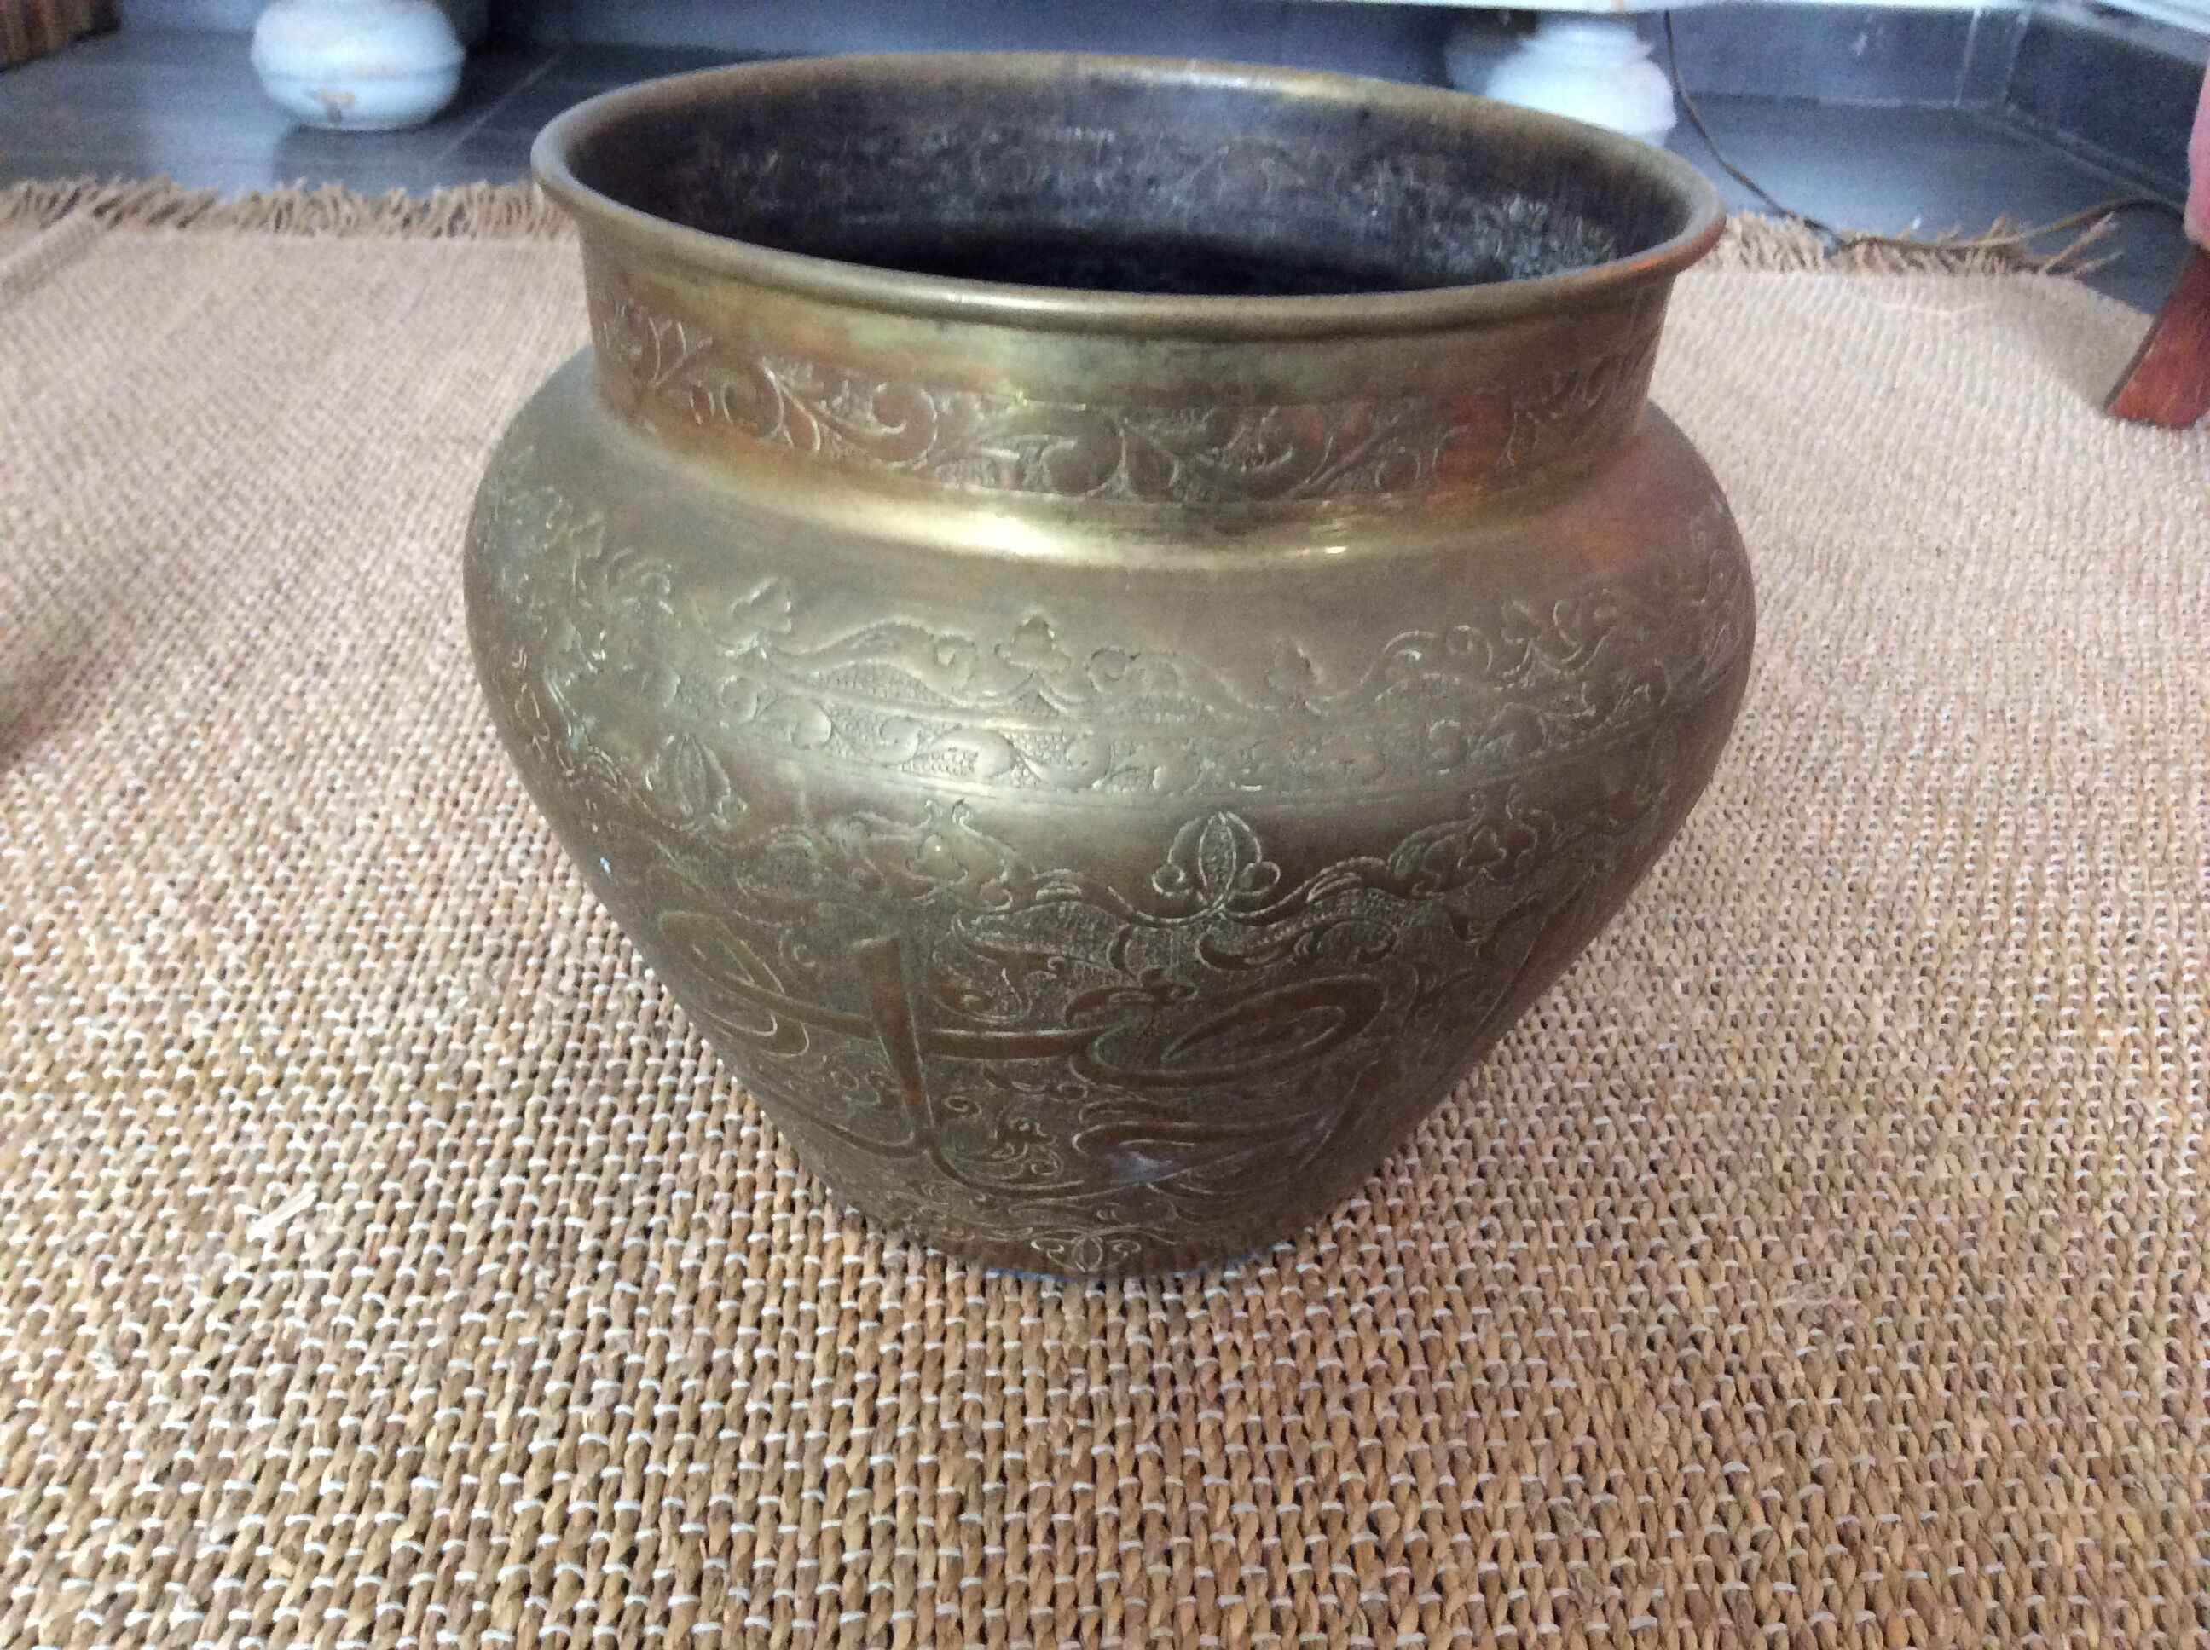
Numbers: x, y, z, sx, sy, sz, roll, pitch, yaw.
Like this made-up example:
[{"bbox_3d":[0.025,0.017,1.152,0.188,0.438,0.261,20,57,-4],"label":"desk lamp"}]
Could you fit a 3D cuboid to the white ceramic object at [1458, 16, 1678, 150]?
[{"bbox_3d":[0.339,-0.525,1.456,0.139,0.107,0.139,3,29,0],"label":"white ceramic object"}]

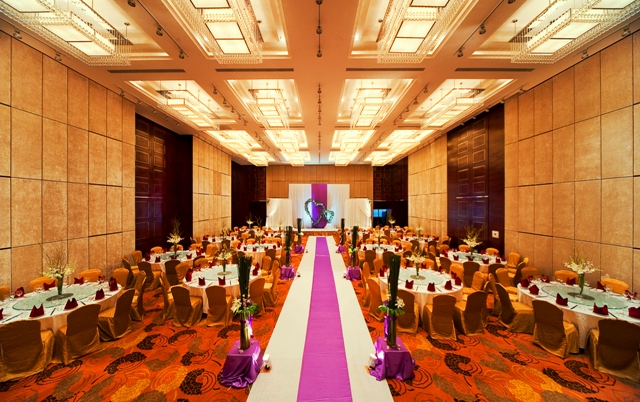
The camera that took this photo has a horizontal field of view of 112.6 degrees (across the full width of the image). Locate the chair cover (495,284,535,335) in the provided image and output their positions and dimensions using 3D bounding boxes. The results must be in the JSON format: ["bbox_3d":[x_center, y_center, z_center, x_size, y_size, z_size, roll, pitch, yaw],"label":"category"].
[{"bbox_3d":[4.500,2.455,4.986,0.570,0.930,0.460,0,-1,1],"label":"chair cover"}]

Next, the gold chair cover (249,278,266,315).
[{"bbox_3d":[-1.790,2.483,5.598,0.560,0.940,0.460,-1,-1,41],"label":"gold chair cover"}]

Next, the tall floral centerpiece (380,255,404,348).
[{"bbox_3d":[1.238,1.705,3.627,0.410,1.550,0.410,0,-1,0],"label":"tall floral centerpiece"}]

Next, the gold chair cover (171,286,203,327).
[{"bbox_3d":[-3.220,2.479,5.238,0.460,0.940,0.560,0,-1,9],"label":"gold chair cover"}]

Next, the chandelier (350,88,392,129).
[{"bbox_3d":[1.880,-3.492,8.458,1.070,0.540,2.450,0,-1,0],"label":"chandelier"}]

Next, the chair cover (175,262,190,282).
[{"bbox_3d":[-4.165,2.422,6.653,0.580,0.915,0.470,0,-1,25],"label":"chair cover"}]

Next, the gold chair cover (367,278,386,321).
[{"bbox_3d":[1.530,2.462,5.436,0.570,0.930,0.460,0,-1,-29],"label":"gold chair cover"}]

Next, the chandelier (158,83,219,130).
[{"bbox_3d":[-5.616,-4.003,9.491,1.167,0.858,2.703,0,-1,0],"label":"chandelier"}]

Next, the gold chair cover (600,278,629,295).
[{"bbox_3d":[7.180,2.479,5.218,0.560,0.940,0.460,0,-1,-28],"label":"gold chair cover"}]

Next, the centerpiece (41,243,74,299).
[{"bbox_3d":[-5.957,1.569,4.842,0.500,1.240,0.500,0,-1,0],"label":"centerpiece"}]

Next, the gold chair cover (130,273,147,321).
[{"bbox_3d":[-4.710,2.461,5.346,0.570,0.930,0.460,0,-1,-30],"label":"gold chair cover"}]

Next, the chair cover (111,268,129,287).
[{"bbox_3d":[-5.950,2.471,6.086,0.460,0.930,0.570,0,-1,-6],"label":"chair cover"}]

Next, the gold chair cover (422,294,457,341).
[{"bbox_3d":[2.562,2.388,4.599,0.470,0.915,0.580,0,-1,5],"label":"gold chair cover"}]

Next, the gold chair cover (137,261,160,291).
[{"bbox_3d":[-5.680,2.486,7.166,0.460,0.930,0.570,0,-1,-6],"label":"gold chair cover"}]

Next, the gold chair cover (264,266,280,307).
[{"bbox_3d":[-1.416,2.413,6.129,0.580,0.915,0.470,0,-1,-10],"label":"gold chair cover"}]

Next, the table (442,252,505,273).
[{"bbox_3d":[5.732,2.522,8.028,2.030,0.760,2.030,0,-1,0],"label":"table"}]

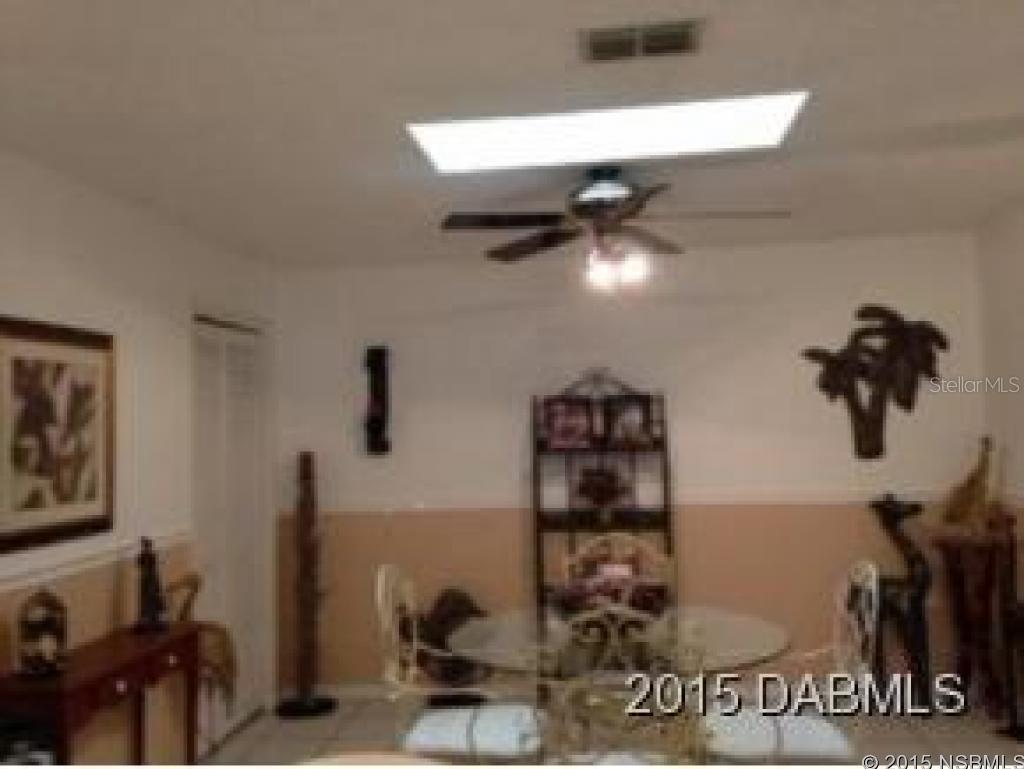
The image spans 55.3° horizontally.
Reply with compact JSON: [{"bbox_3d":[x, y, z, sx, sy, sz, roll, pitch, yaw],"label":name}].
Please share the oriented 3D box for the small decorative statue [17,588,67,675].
[{"bbox_3d":[-1.490,0.787,3.094,0.130,0.245,0.100,0,-3,-38],"label":"small decorative statue"}]

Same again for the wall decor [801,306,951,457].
[{"bbox_3d":[1.949,-0.018,5.243,0.757,0.830,0.050,-2,-2,6],"label":"wall decor"}]

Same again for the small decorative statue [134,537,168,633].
[{"bbox_3d":[-1.378,0.761,3.727,0.105,0.340,0.100,0,-3,-38],"label":"small decorative statue"}]

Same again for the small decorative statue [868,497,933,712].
[{"bbox_3d":[1.965,1.097,5.028,0.360,1.090,0.200,-2,-3,21],"label":"small decorative statue"}]

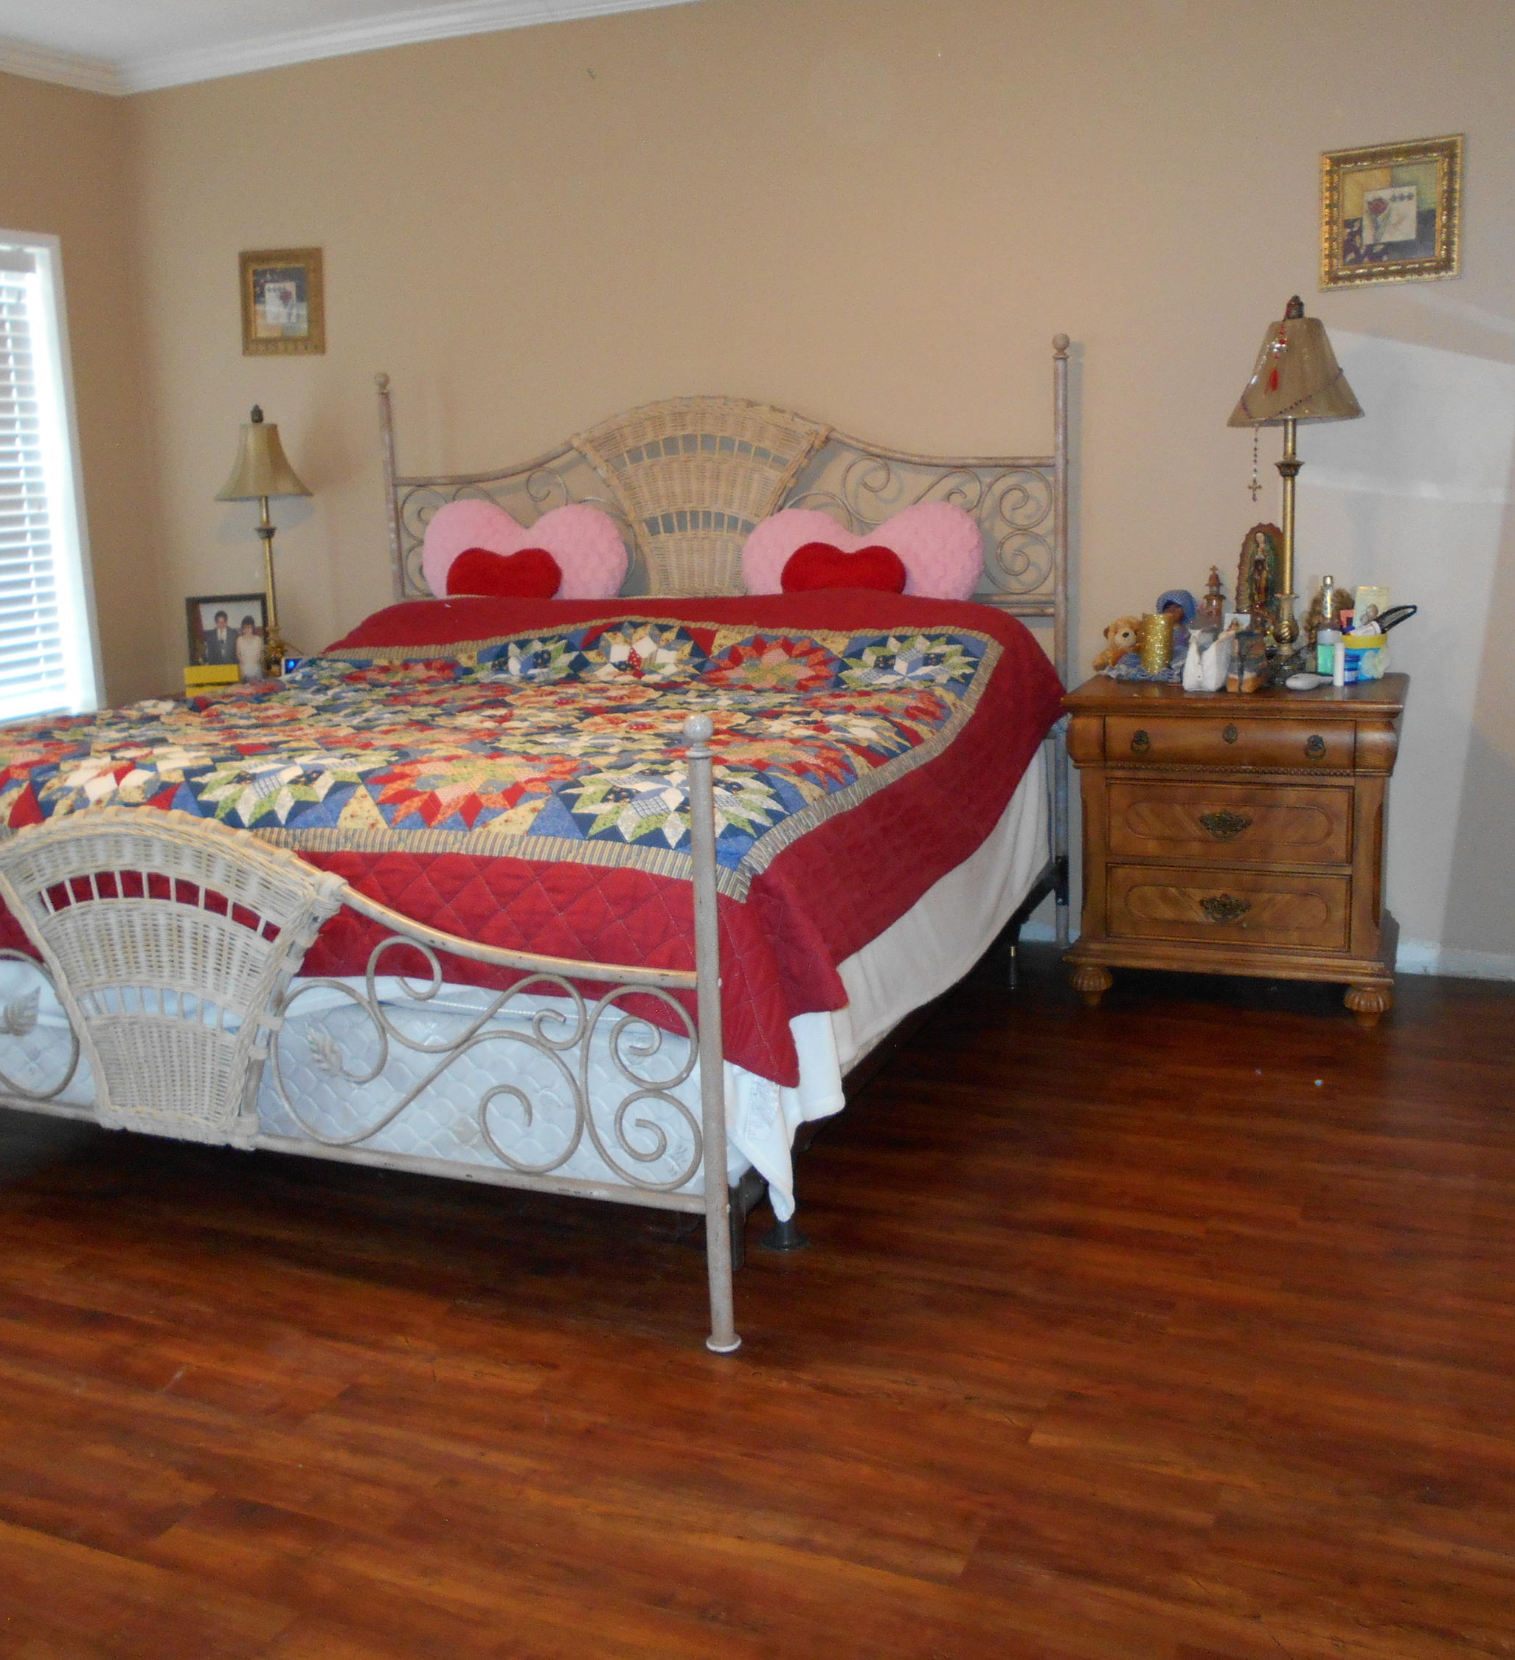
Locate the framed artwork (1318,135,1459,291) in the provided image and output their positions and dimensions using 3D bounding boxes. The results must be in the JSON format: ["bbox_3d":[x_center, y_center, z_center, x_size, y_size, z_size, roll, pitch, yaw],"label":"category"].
[{"bbox_3d":[1.429,-1.389,3.755,0.302,0.305,0.030,3,13,23],"label":"framed artwork"}]

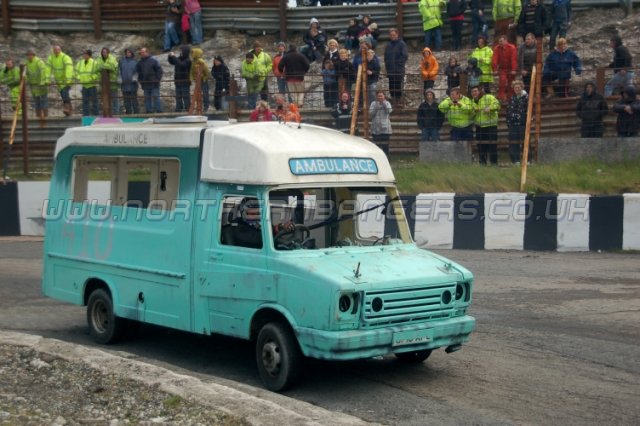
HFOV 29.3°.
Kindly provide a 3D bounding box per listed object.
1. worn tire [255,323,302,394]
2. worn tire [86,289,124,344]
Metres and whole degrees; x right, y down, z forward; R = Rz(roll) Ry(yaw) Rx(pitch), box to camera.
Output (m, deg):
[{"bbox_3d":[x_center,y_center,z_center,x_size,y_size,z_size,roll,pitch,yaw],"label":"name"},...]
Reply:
[{"bbox_3d":[-0.386,1.401,11.900,0.190,0.660,0.660,-1,4,-34],"label":"worn tire"},{"bbox_3d":[-2.519,1.229,14.500,0.190,0.660,0.660,-2,4,-39],"label":"worn tire"}]

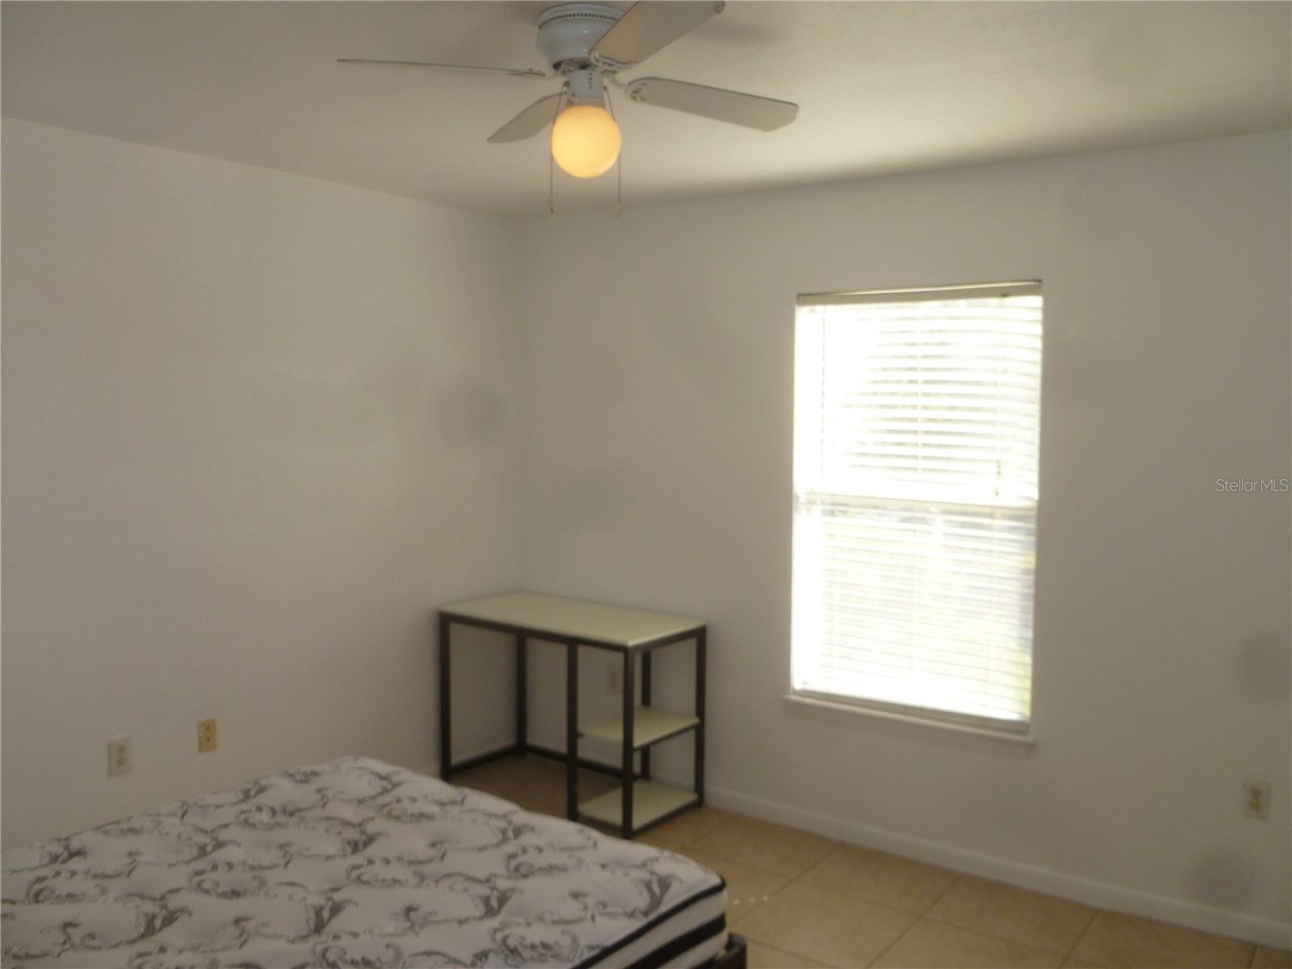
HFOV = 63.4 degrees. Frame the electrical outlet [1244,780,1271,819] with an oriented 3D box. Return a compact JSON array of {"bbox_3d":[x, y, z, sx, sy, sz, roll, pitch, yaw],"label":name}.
[{"bbox_3d":[1.821,0.939,3.111,0.070,0.114,0.010,4,6,35],"label":"electrical outlet"}]

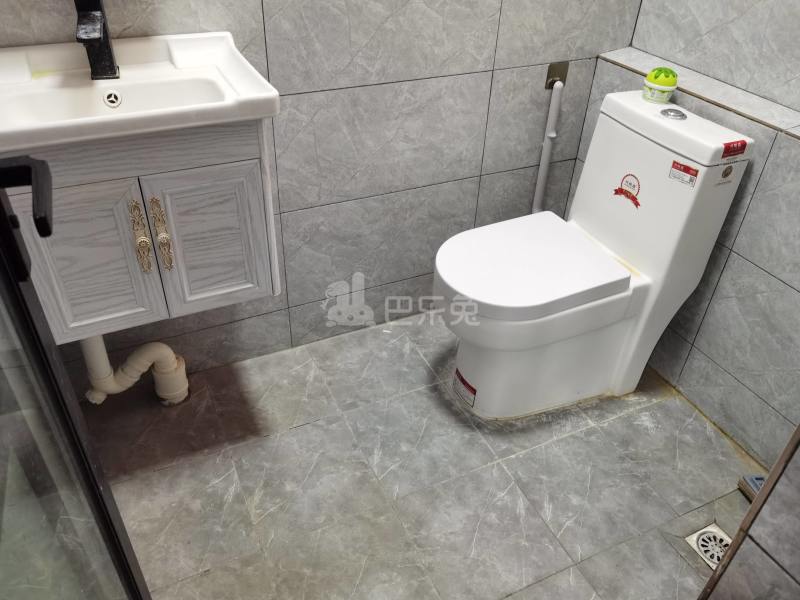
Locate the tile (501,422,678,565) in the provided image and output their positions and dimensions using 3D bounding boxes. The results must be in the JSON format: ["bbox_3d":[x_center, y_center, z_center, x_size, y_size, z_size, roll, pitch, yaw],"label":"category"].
[{"bbox_3d":[0.446,0.455,1.503,0.297,0.013,0.301,-14,39,-21],"label":"tile"}]

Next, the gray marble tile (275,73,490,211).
[{"bbox_3d":[-0.032,-0.418,1.631,0.600,0.302,0.013,-14,39,-21],"label":"gray marble tile"}]

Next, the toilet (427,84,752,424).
[{"bbox_3d":[0.396,-0.090,1.605,0.638,0.728,0.385,-14,39,-21],"label":"toilet"}]

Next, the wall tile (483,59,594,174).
[{"bbox_3d":[0.397,-0.527,1.804,0.350,0.302,0.013,-14,39,-21],"label":"wall tile"}]

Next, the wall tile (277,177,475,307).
[{"bbox_3d":[-0.041,-0.172,1.800,0.599,0.300,0.010,-14,39,-21],"label":"wall tile"}]

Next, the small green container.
[{"bbox_3d":[0.641,-0.530,1.531,0.079,0.079,0.079,-14,39,-21],"label":"small green container"}]

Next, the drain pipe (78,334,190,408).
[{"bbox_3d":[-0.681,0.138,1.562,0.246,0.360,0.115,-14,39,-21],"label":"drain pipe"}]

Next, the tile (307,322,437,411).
[{"bbox_3d":[-0.080,0.188,1.825,0.294,0.010,0.302,-14,39,-21],"label":"tile"}]

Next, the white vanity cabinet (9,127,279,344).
[{"bbox_3d":[-0.527,-0.205,1.260,0.460,0.390,0.330,-14,39,-21],"label":"white vanity cabinet"}]

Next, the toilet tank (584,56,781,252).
[{"bbox_3d":[0.603,-0.288,1.547,0.205,0.336,0.381,-14,39,-21],"label":"toilet tank"}]

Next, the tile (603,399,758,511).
[{"bbox_3d":[0.712,0.383,1.597,0.297,0.010,0.304,-14,39,-21],"label":"tile"}]

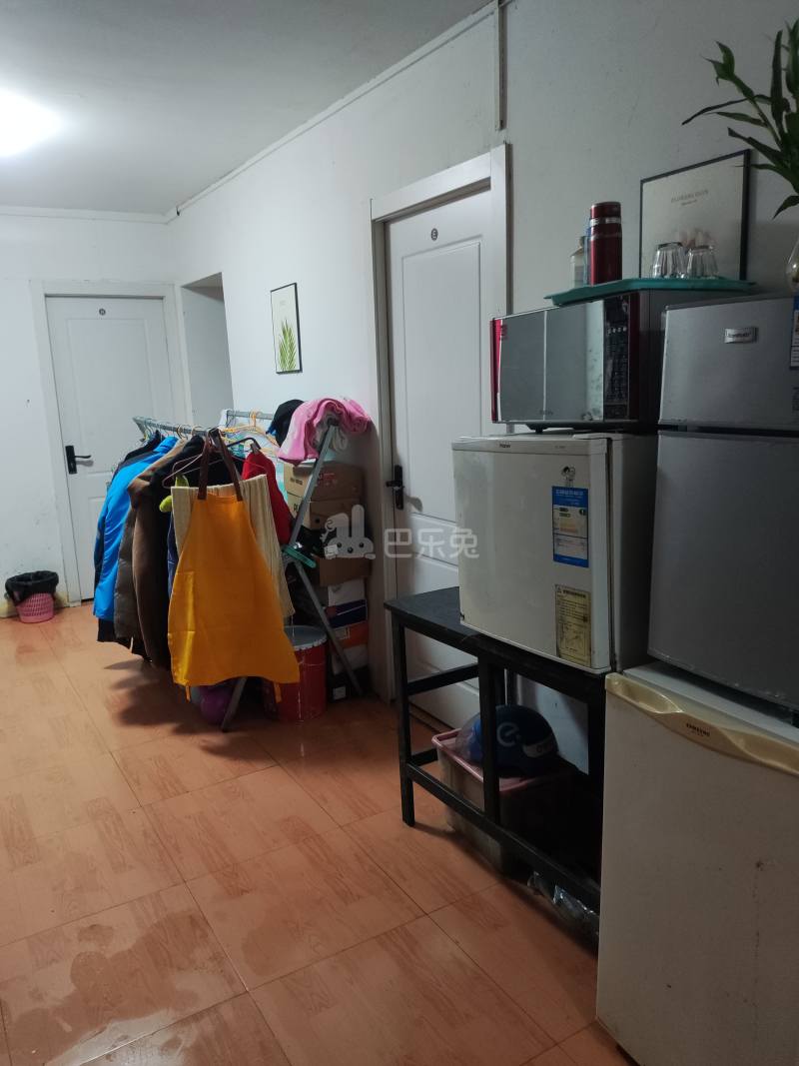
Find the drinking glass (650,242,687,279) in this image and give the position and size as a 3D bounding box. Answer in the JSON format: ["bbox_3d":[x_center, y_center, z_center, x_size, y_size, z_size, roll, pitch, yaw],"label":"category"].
[{"bbox_3d":[0.568,-0.557,1.620,0.080,0.095,0.080,-8,12,-31],"label":"drinking glass"}]

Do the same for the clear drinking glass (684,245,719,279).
[{"bbox_3d":[0.657,-0.569,1.670,0.080,0.095,0.080,-8,12,-31],"label":"clear drinking glass"}]

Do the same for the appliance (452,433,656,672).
[{"bbox_3d":[0.483,0.000,1.938,0.450,0.500,0.510,-8,11,-31],"label":"appliance"}]

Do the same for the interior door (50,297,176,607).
[{"bbox_3d":[-1.842,-0.550,5.105,0.730,1.960,0.050,-9,13,-31],"label":"interior door"}]

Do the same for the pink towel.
[{"bbox_3d":[-0.319,-0.429,3.200,0.330,0.260,0.260,-9,13,-31],"label":"pink towel"}]

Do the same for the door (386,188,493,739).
[{"bbox_3d":[0.167,-0.165,2.875,0.050,1.974,0.689,-9,14,-31],"label":"door"}]

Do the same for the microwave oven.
[{"bbox_3d":[0.522,-0.410,1.926,0.350,0.288,0.467,-9,11,-34],"label":"microwave oven"}]

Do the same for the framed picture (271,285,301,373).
[{"bbox_3d":[-0.553,-1.000,3.794,0.020,0.404,0.295,-9,13,-31],"label":"framed picture"}]

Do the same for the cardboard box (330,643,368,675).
[{"bbox_3d":[-0.309,0.557,3.606,0.190,0.105,0.310,-8,12,-32],"label":"cardboard box"}]

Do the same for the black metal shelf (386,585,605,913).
[{"bbox_3d":[0.407,0.607,2.201,0.440,0.715,0.900,-10,14,-34],"label":"black metal shelf"}]

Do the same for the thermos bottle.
[{"bbox_3d":[0.446,-0.606,1.670,0.068,0.205,0.068,-9,13,-31],"label":"thermos bottle"}]

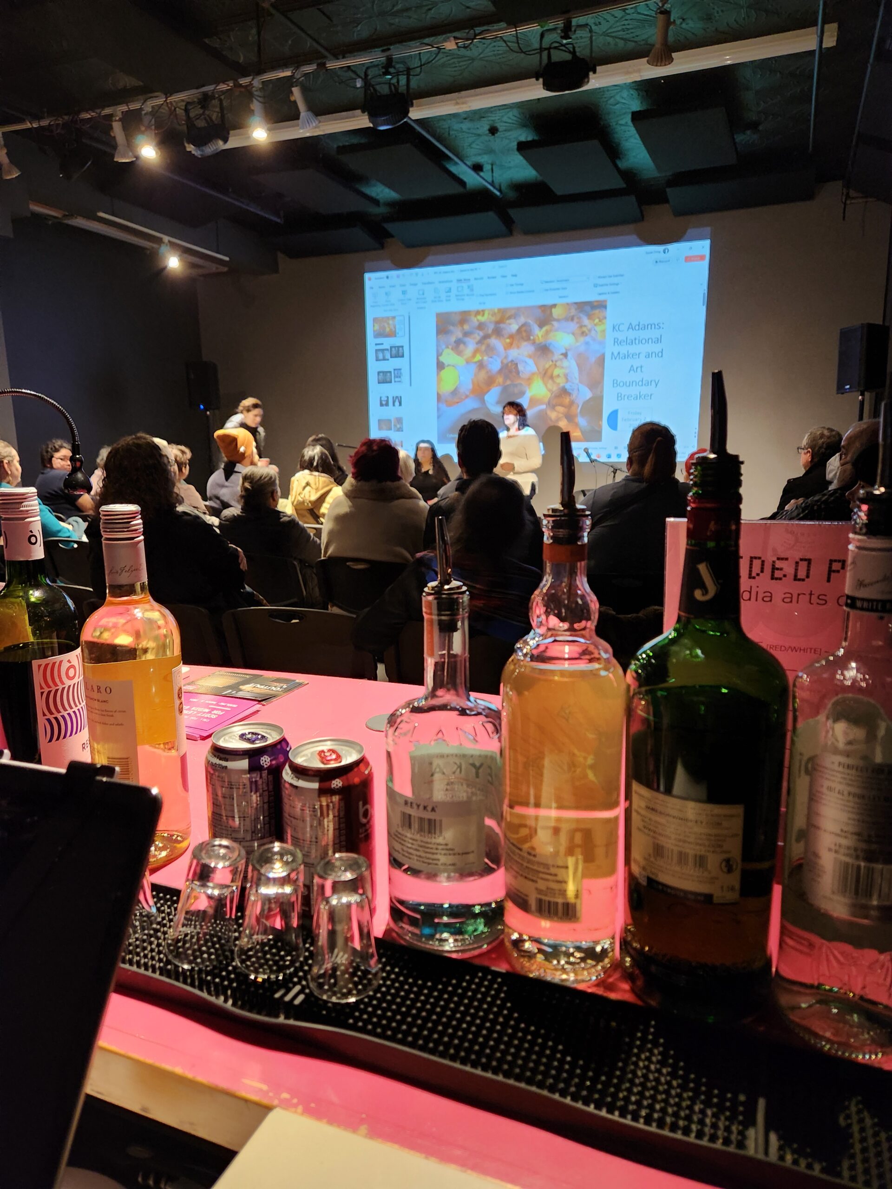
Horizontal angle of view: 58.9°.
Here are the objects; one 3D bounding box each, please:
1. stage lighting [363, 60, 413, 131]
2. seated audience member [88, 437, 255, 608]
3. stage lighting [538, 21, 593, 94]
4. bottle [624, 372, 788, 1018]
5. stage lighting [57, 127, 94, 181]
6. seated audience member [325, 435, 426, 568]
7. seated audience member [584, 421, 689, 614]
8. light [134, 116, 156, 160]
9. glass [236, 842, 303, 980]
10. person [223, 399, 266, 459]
[{"bbox_3d":[-0.300,-2.588,4.087,0.260,0.290,0.210,4,12,23],"label":"stage lighting"},{"bbox_3d":[-0.879,0.052,2.998,0.540,1.300,0.750,5,12,29],"label":"seated audience member"},{"bbox_3d":[0.560,-2.512,3.706,0.270,0.280,0.210,4,12,23],"label":"stage lighting"},{"bbox_3d":[0.159,0.061,0.484,0.094,0.377,0.094,6,12,30],"label":"bottle"},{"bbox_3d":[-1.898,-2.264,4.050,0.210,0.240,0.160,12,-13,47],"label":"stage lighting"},{"bbox_3d":[-0.235,-0.056,3.683,0.500,1.321,0.800,2,11,15],"label":"seated audience member"},{"bbox_3d":[0.828,-0.013,3.300,0.560,1.365,0.850,2,11,12],"label":"seated audience member"},{"bbox_3d":[-1.808,-2.745,4.745,0.125,0.235,0.155,-5,11,-21],"label":"light"},{"bbox_3d":[-0.114,0.206,0.520,0.045,0.072,0.045,6,12,-1],"label":"glass"},{"bbox_3d":[-1.594,-0.754,6.493,0.500,1.653,0.500,-10,15,-41],"label":"person"}]

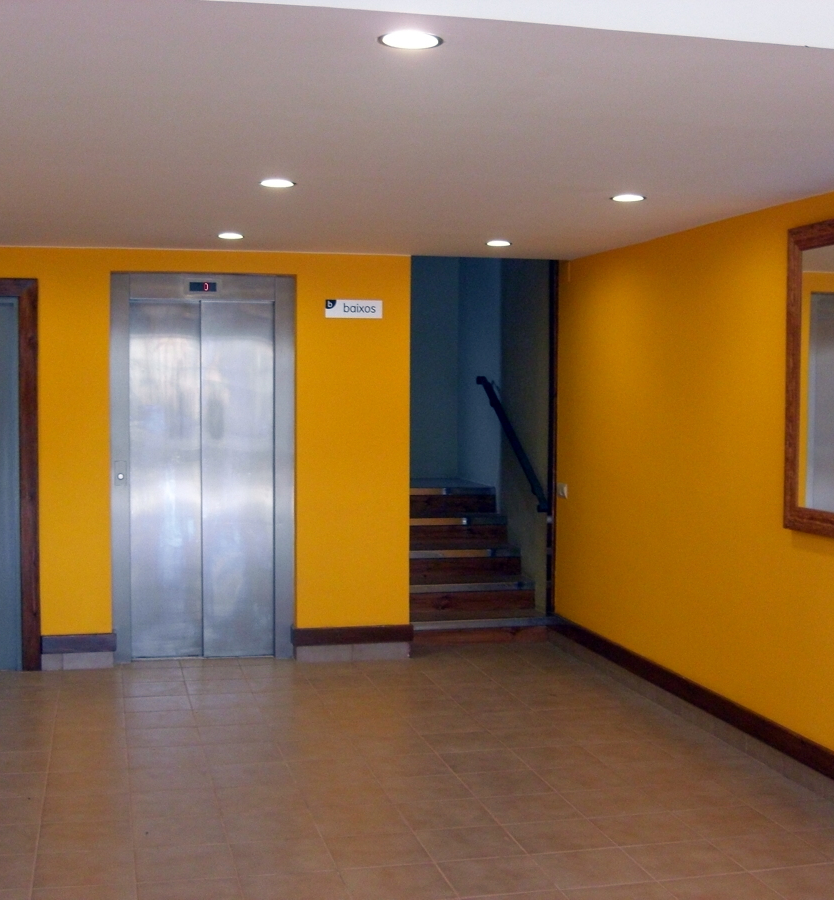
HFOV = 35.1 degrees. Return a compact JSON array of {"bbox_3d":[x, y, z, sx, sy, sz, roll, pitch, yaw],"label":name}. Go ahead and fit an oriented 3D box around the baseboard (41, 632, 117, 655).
[{"bbox_3d":[-1.823,1.046,7.109,0.390,0.098,0.025,0,3,-13],"label":"baseboard"}]

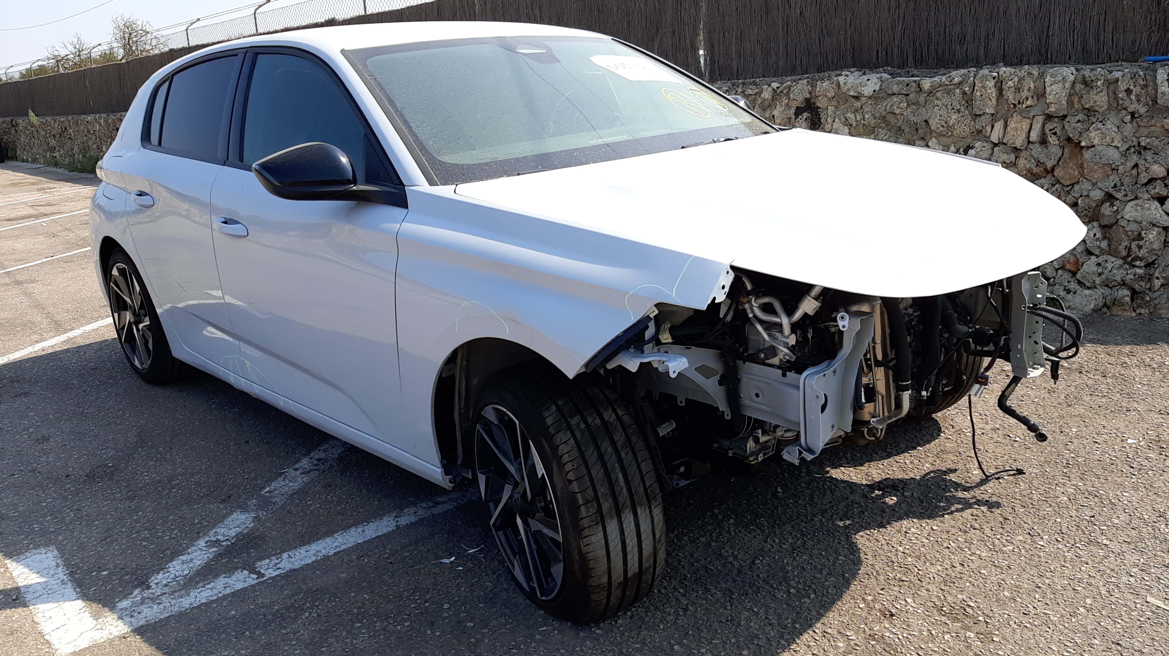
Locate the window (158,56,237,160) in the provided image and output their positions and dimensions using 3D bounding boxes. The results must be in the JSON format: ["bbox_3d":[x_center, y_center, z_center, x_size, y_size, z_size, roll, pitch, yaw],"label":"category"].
[{"bbox_3d":[-1.428,-0.814,3.223,0.760,0.360,0.080,14,1,44],"label":"window"}]

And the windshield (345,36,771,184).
[{"bbox_3d":[-0.025,-0.762,2.803,1.470,0.140,0.840,-19,51,-41],"label":"windshield"}]

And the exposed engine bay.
[{"bbox_3d":[0.702,0.023,2.310,1.400,0.600,0.780,-19,23,-41],"label":"exposed engine bay"}]

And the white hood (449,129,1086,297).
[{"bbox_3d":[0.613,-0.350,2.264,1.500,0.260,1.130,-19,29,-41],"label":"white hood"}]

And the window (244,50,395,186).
[{"bbox_3d":[-0.786,-0.642,2.579,1.080,0.390,0.080,14,1,44],"label":"window"}]

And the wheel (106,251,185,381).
[{"bbox_3d":[-1.919,-0.077,3.935,0.225,0.630,0.630,-19,23,-41],"label":"wheel"}]

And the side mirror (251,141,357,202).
[{"bbox_3d":[-0.714,-0.405,2.286,0.240,0.165,0.175,-19,23,-41],"label":"side mirror"}]

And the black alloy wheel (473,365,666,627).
[{"bbox_3d":[-0.070,0.377,2.112,0.230,0.630,0.630,-13,20,-26],"label":"black alloy wheel"}]

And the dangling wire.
[{"bbox_3d":[1.194,0.313,2.588,0.200,0.310,0.120,-19,23,-41],"label":"dangling wire"}]

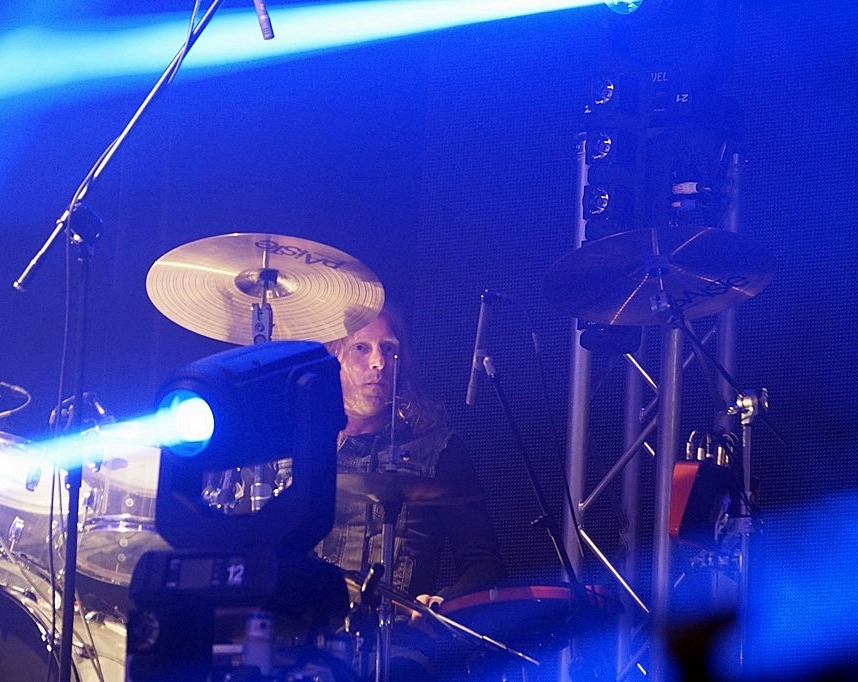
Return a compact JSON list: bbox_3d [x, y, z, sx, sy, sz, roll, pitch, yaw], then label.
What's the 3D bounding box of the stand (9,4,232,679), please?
[{"bbox_3d":[-0.617,0.190,8.880,0.650,1.800,0.550,5,-7,-22],"label":"stand"}]

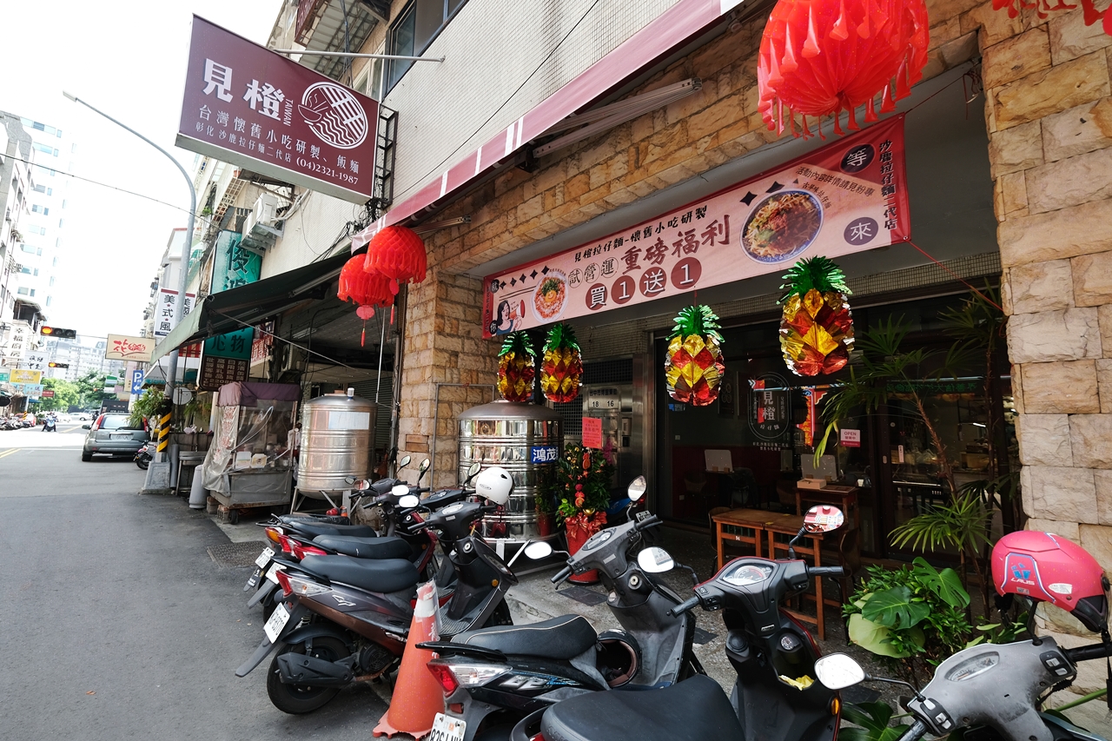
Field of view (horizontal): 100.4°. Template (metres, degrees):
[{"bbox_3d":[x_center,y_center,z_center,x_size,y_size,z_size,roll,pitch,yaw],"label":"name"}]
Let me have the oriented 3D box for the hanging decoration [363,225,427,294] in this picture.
[{"bbox_3d":[-1.566,-1.080,4.500,0.560,0.630,0.560,7,-9,-43],"label":"hanging decoration"}]

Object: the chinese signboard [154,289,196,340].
[{"bbox_3d":[-17.070,-2.420,20.800,1.200,2.200,0.220,8,-10,-43],"label":"chinese signboard"}]

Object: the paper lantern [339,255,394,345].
[{"bbox_3d":[-2.170,-0.806,5.300,0.590,1.040,0.590,8,-10,-43],"label":"paper lantern"}]

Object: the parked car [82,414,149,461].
[{"bbox_3d":[-16.950,2.500,17.980,1.770,1.670,4.500,8,-10,-43],"label":"parked car"}]

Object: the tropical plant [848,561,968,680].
[{"bbox_3d":[1.977,1.414,2.600,0.560,0.680,0.580,7,-9,-43],"label":"tropical plant"}]

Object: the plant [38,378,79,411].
[{"bbox_3d":[-87.890,4.614,82.000,6.500,8.000,6.500,7,-9,-43],"label":"plant"}]

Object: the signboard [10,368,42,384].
[{"bbox_3d":[-56.012,0.643,49.000,2.200,1.250,0.250,7,-9,-43],"label":"signboard"}]

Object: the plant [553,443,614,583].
[{"bbox_3d":[0.285,1.417,4.700,0.580,1.330,0.550,-1,-7,17],"label":"plant"}]

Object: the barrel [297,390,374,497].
[{"bbox_3d":[-3.450,1.150,7.350,1.060,1.660,1.060,8,-10,-43],"label":"barrel"}]

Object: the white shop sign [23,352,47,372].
[{"bbox_3d":[-58.339,-0.780,52.000,1.900,2.750,0.300,8,-10,-44],"label":"white shop sign"}]

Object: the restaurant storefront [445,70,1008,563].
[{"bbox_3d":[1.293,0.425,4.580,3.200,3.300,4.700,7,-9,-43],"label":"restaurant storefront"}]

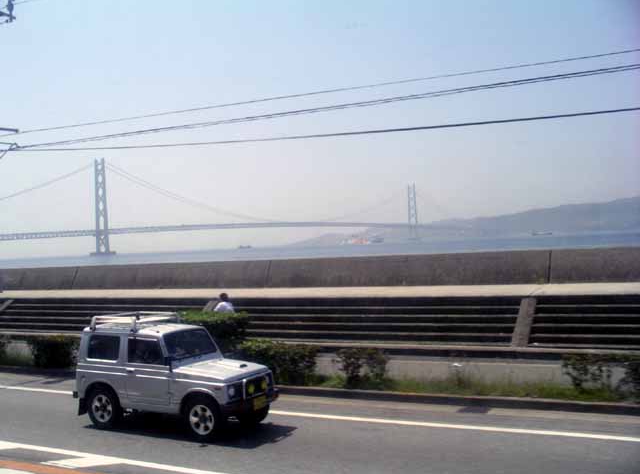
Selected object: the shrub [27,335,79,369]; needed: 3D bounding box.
[{"bbox_3d":[-6.584,2.803,16.900,1.050,0.770,0.850,-3,-1,28],"label":"shrub"}]

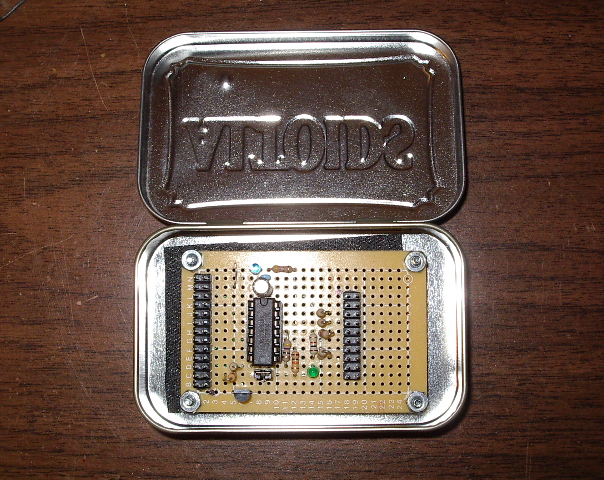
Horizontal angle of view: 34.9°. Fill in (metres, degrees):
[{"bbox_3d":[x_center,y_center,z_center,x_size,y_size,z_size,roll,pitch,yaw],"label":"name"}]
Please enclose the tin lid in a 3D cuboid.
[{"bbox_3d":[0.000,-0.033,0.290,0.095,0.010,0.060,0,78,0],"label":"tin lid"}]

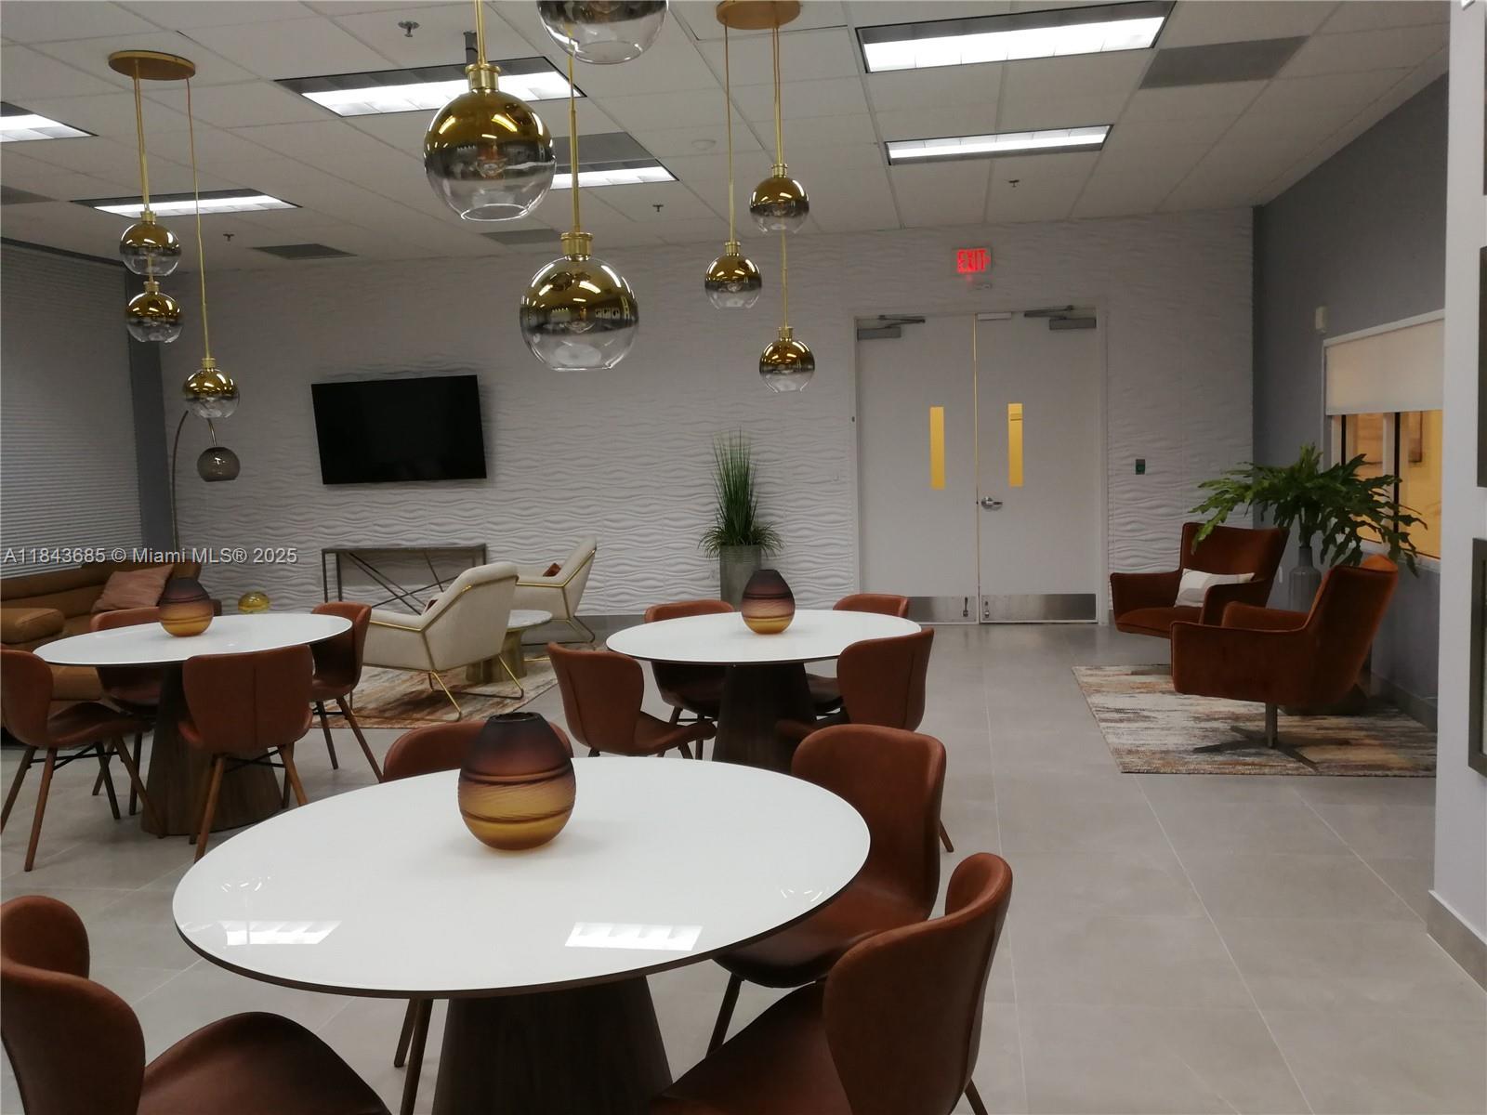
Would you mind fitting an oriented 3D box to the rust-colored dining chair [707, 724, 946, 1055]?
[{"bbox_3d":[0.163,0.808,2.505,0.540,0.820,0.480,-7,7,-42],"label":"rust-colored dining chair"}]

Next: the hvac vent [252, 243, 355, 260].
[{"bbox_3d":[-3.473,-2.426,9.183,0.590,0.030,0.590,-1,6,11],"label":"hvac vent"}]

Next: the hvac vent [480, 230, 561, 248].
[{"bbox_3d":[-1.656,-2.457,8.886,0.590,0.030,0.590,-1,6,11],"label":"hvac vent"}]

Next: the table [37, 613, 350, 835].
[{"bbox_3d":[-2.242,0.705,4.858,1.180,0.760,1.180,-2,5,0],"label":"table"}]

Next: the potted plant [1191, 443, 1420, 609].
[{"bbox_3d":[2.885,-0.126,6.016,1.050,0.930,0.950,-1,6,11],"label":"potted plant"}]

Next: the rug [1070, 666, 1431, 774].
[{"bbox_3d":[2.629,0.799,6.101,1.530,0.010,2.450,-1,5,11],"label":"rug"}]

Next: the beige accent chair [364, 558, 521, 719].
[{"bbox_3d":[-1.776,0.467,6.781,0.810,0.800,0.700,1,6,24],"label":"beige accent chair"}]

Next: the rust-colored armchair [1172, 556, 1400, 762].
[{"bbox_3d":[2.497,0.435,5.306,0.840,0.870,0.750,2,7,36],"label":"rust-colored armchair"}]

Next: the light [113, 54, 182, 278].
[{"bbox_3d":[-2.417,-1.571,4.675,0.225,0.860,0.225,-1,6,11],"label":"light"}]

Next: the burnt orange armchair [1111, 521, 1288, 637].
[{"bbox_3d":[2.798,0.263,7.163,0.770,0.870,0.770,-5,6,-30],"label":"burnt orange armchair"}]

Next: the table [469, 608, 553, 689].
[{"bbox_3d":[-1.650,0.608,7.703,0.780,0.390,0.780,-2,5,0],"label":"table"}]

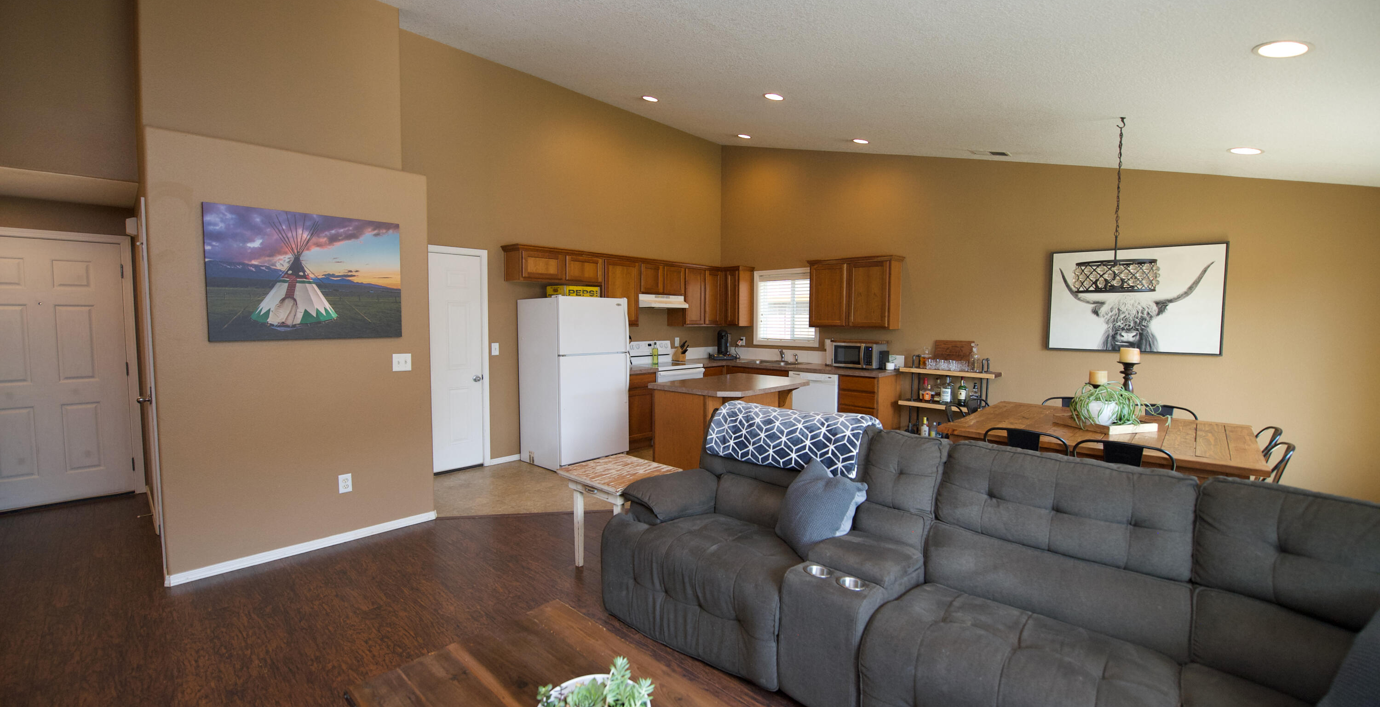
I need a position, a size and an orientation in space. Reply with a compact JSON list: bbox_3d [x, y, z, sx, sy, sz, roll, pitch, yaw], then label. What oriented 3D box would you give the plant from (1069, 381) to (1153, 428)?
[{"bbox_3d":[2.801,0.335,3.566,0.412,0.281,0.382,4,5,44],"label":"plant"}]

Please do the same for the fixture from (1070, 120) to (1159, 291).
[{"bbox_3d":[2.662,-0.920,3.344,0.432,1.060,0.432,4,5,44],"label":"fixture"}]

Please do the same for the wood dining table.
[{"bbox_3d":[2.686,0.861,3.556,1.490,0.768,1.530,4,5,44],"label":"wood dining table"}]

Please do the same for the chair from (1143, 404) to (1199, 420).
[{"bbox_3d":[3.332,0.809,3.865,0.460,0.840,0.440,-3,5,-44],"label":"chair"}]

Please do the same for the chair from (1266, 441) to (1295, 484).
[{"bbox_3d":[2.941,0.872,2.972,0.502,0.844,0.442,4,5,44],"label":"chair"}]

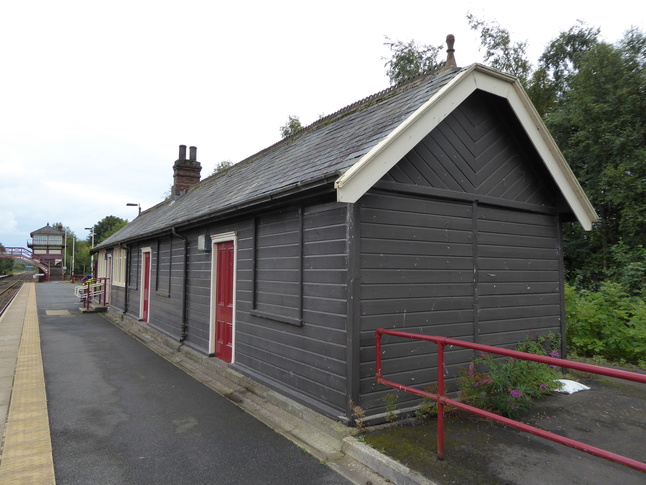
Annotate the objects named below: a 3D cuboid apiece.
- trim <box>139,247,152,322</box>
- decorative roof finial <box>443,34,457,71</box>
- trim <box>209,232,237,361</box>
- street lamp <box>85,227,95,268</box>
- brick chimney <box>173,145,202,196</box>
[{"bbox_3d":[-5.424,1.278,13.713,0.140,2.220,1.290,3,-5,-33],"label":"trim"},{"bbox_3d":[1.859,-2.761,6.512,0.150,0.470,0.150,3,-5,-33],"label":"decorative roof finial"},{"bbox_3d":[-1.815,0.961,8.080,0.140,2.220,1.290,3,-5,-33],"label":"trim"},{"bbox_3d":[-21.294,1.309,40.658,0.720,5.400,0.220,3,-5,-33],"label":"street lamp"},{"bbox_3d":[-5.429,-2.701,17.932,0.980,2.130,0.600,3,-5,-33],"label":"brick chimney"}]

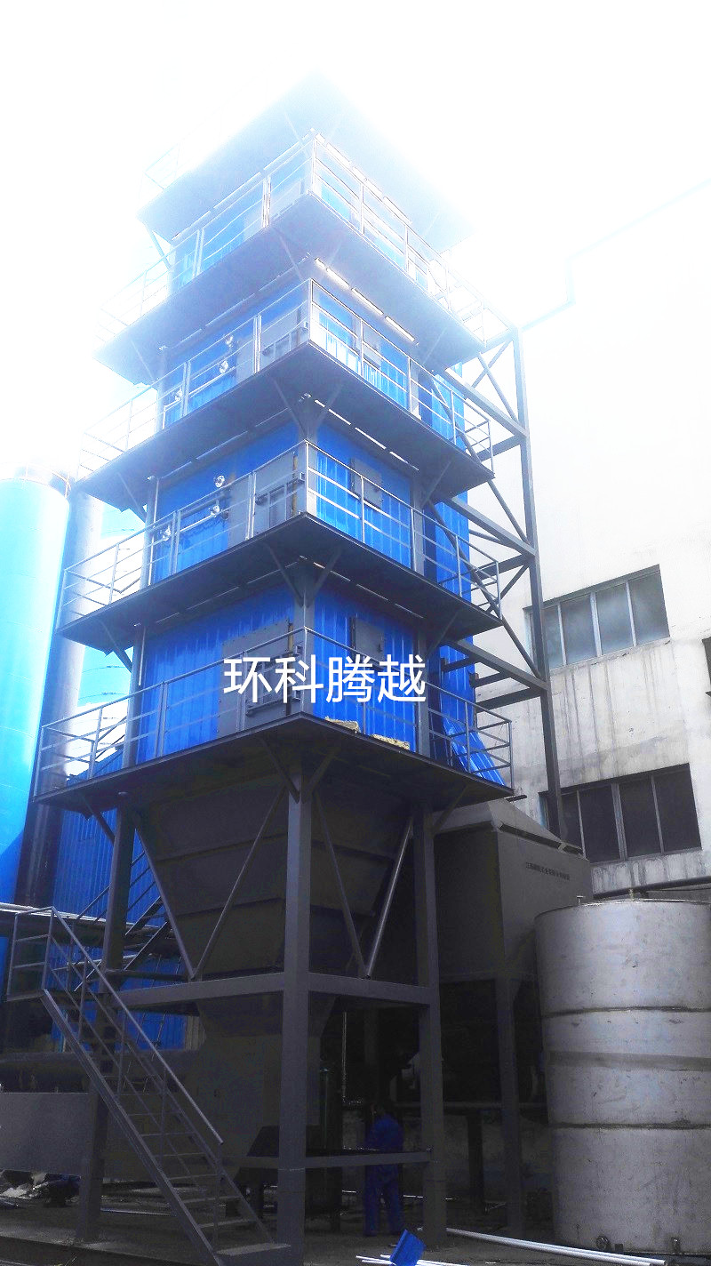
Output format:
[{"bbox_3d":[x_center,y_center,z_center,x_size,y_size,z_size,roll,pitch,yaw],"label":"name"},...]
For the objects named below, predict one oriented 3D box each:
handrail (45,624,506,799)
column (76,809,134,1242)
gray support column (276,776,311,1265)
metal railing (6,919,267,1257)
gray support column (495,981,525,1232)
[{"bbox_3d":[-1.374,2.102,15.800,6.186,1.233,5.036,-20,-31,37],"label":"handrail"},{"bbox_3d":[-3.513,5.298,13.408,0.221,5.614,0.221,-20,-32,36],"label":"column"},{"bbox_3d":[-0.723,4.271,11.248,0.221,5.510,0.221,-20,-32,36],"label":"gray support column"},{"bbox_3d":[-2.868,5.428,11.910,4.789,4.089,0.824,-20,-32,36],"label":"metal railing"},{"bbox_3d":[2.169,6.486,13.126,0.180,3.224,0.180,-20,-32,36],"label":"gray support column"}]

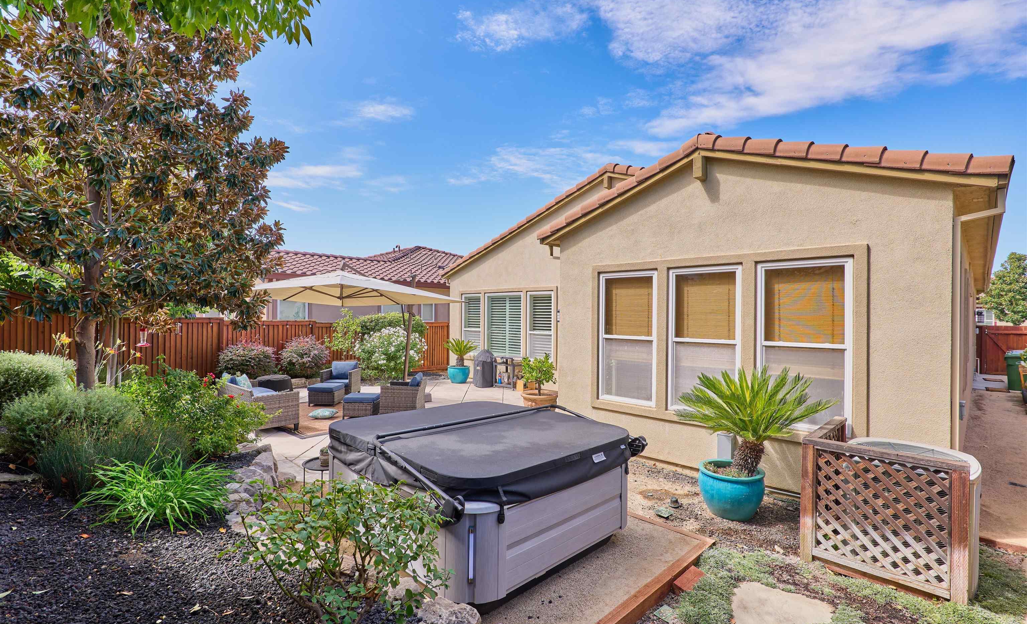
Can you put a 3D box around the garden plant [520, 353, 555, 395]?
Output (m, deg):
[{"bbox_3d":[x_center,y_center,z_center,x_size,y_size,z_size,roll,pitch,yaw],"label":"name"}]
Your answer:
[{"bbox_3d":[0.501,1.274,9.350,0.730,0.880,0.730,0,0,0],"label":"garden plant"}]

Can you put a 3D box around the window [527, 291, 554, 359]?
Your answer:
[{"bbox_3d":[0.715,0.410,12.300,0.920,1.930,0.100,0,0,42],"label":"window"}]

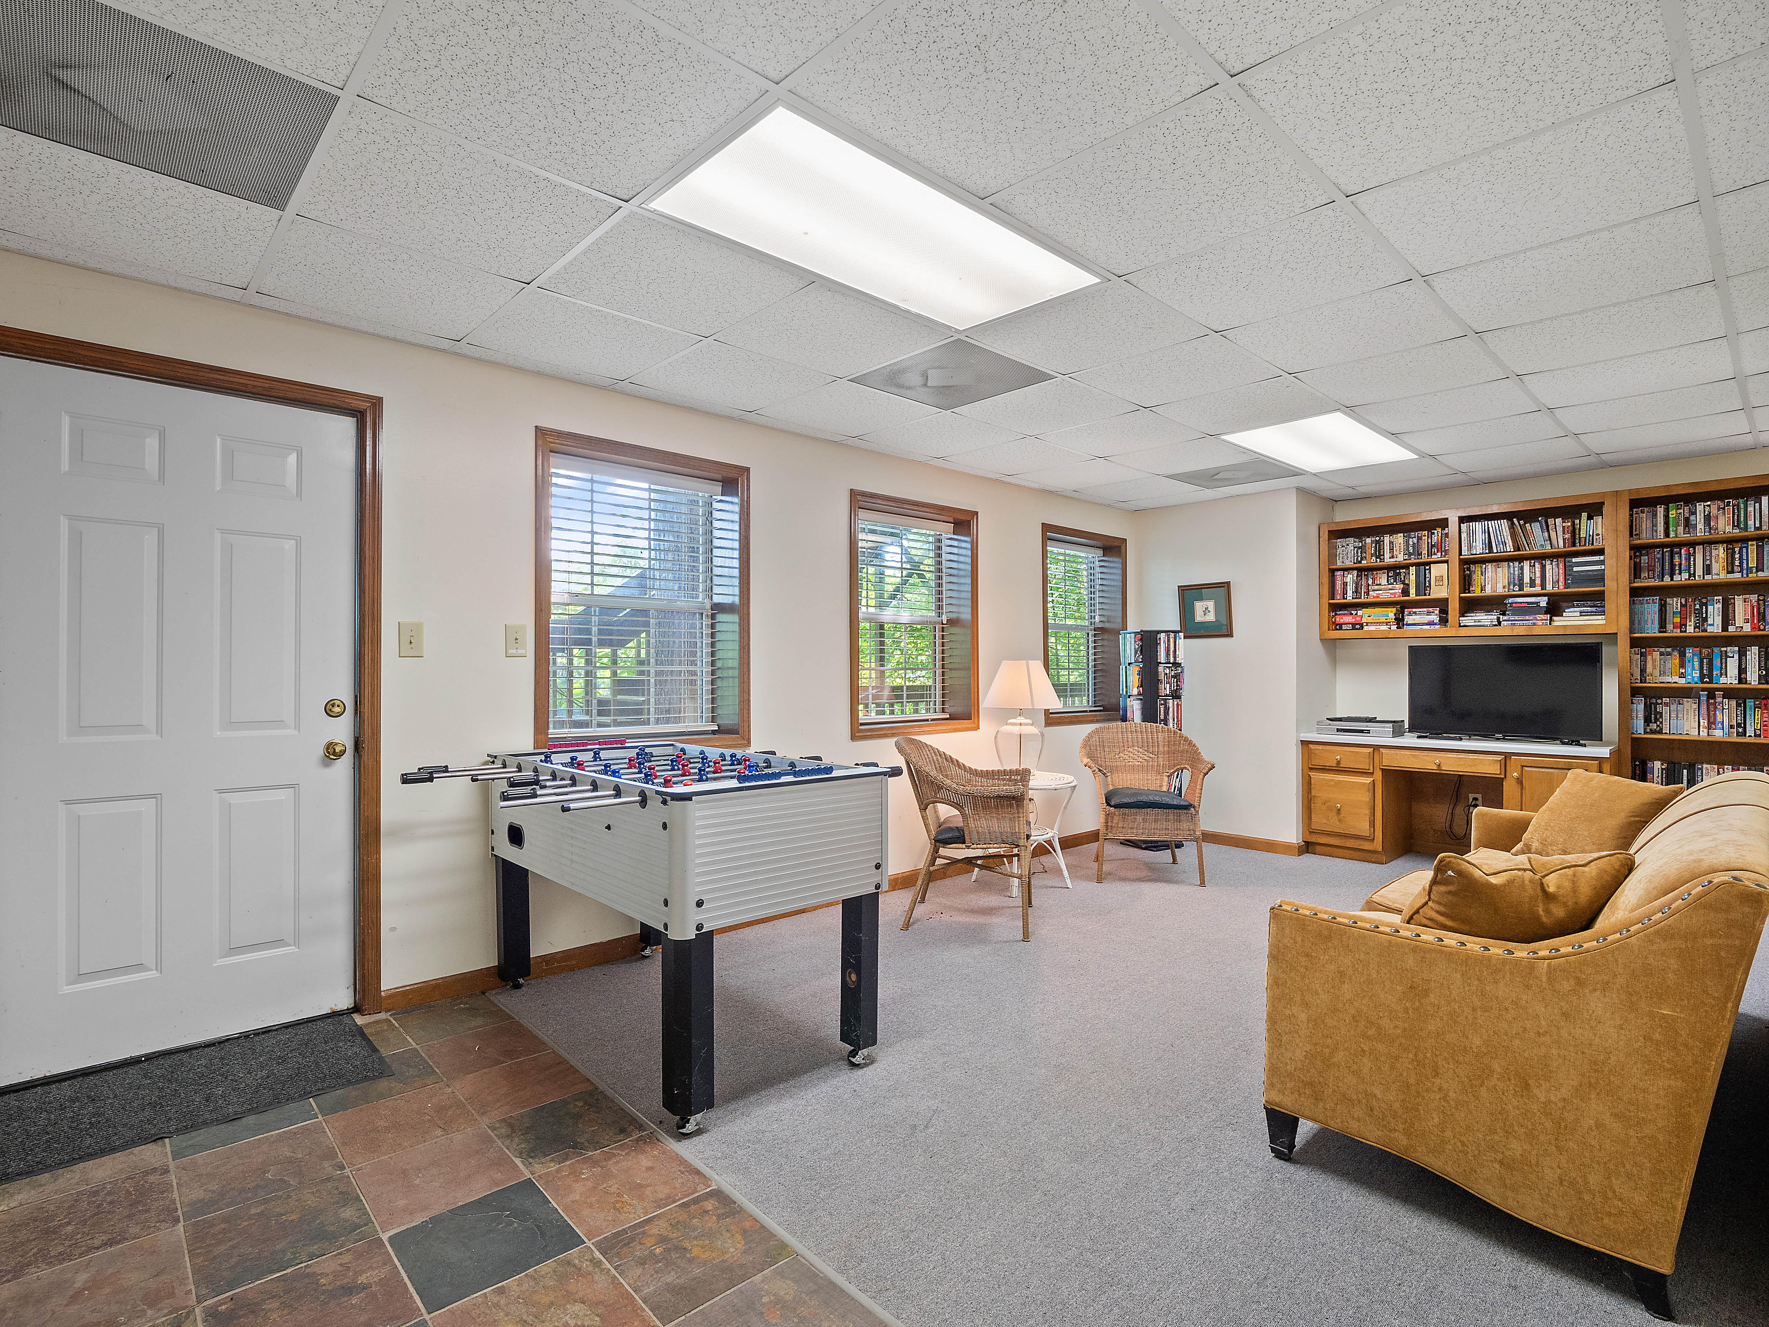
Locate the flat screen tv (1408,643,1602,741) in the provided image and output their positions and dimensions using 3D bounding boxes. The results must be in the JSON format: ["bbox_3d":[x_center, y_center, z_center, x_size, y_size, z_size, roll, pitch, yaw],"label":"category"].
[{"bbox_3d":[3.582,0.170,4.759,0.901,0.550,0.100,0,-1,44],"label":"flat screen tv"}]

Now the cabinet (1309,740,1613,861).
[{"bbox_3d":[3.446,0.856,4.960,1.508,0.770,0.600,0,-1,44],"label":"cabinet"}]

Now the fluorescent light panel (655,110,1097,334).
[{"bbox_3d":[0.027,-1.172,2.277,1.190,0.050,0.570,1,-1,-42],"label":"fluorescent light panel"}]

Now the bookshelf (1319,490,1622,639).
[{"bbox_3d":[3.568,-0.550,5.081,1.495,0.780,0.290,0,-1,44],"label":"bookshelf"}]

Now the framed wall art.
[{"bbox_3d":[2.215,-0.364,5.666,0.030,0.378,0.385,1,-1,-44],"label":"framed wall art"}]

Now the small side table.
[{"bbox_3d":[0.760,0.935,4.540,0.600,0.590,0.600,0,0,0],"label":"small side table"}]

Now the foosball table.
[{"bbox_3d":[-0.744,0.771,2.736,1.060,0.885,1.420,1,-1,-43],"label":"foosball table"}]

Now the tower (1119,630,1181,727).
[{"bbox_3d":[1.843,0.512,5.600,0.330,1.460,0.330,0,-1,-20],"label":"tower"}]

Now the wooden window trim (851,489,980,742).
[{"bbox_3d":[0.175,-0.249,4.611,0.995,1.315,0.130,1,-1,-42],"label":"wooden window trim"}]

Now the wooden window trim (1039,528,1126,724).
[{"bbox_3d":[1.381,-0.245,5.684,0.980,1.325,0.130,1,-1,-42],"label":"wooden window trim"}]

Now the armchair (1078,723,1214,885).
[{"bbox_3d":[1.522,0.805,4.820,0.730,0.860,0.660,0,0,8],"label":"armchair"}]

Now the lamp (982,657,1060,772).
[{"bbox_3d":[0.768,0.311,4.570,0.430,0.670,0.430,0,0,0],"label":"lamp"}]

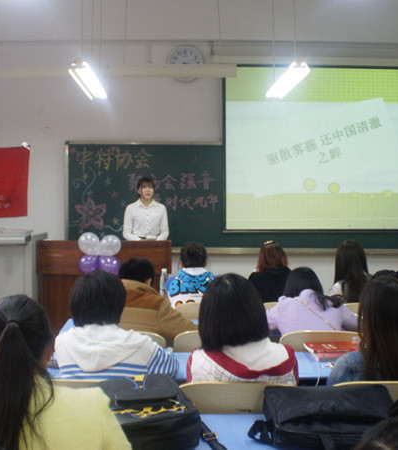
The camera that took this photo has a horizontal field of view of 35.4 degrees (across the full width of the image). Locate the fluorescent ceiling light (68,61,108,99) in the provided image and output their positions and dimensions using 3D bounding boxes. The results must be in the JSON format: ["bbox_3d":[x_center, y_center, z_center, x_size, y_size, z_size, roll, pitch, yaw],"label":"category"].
[{"bbox_3d":[-0.843,-1.113,4.850,0.170,0.090,1.260,0,2,-3],"label":"fluorescent ceiling light"}]

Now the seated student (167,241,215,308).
[{"bbox_3d":[-0.055,0.724,4.680,0.450,1.200,0.700,0,1,-3],"label":"seated student"}]

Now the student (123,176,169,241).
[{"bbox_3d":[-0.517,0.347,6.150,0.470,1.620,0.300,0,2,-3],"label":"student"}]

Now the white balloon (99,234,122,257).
[{"bbox_3d":[-0.744,0.174,5.260,0.185,0.185,0.185,0,1,-3],"label":"white balloon"}]

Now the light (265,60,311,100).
[{"bbox_3d":[0.684,-1.113,4.850,0.170,0.090,1.260,0,2,-3],"label":"light"}]

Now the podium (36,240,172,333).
[{"bbox_3d":[-0.833,0.662,5.660,1.170,1.060,0.650,0,1,-3],"label":"podium"}]

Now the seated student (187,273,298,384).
[{"bbox_3d":[0.159,0.775,2.450,0.440,1.200,0.660,0,2,-3],"label":"seated student"}]

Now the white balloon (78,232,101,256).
[{"bbox_3d":[-0.924,0.163,5.260,0.185,0.195,0.185,0,1,-3],"label":"white balloon"}]

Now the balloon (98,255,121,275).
[{"bbox_3d":[-0.759,0.349,5.350,0.190,0.190,0.190,0,2,-3],"label":"balloon"}]

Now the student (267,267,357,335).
[{"bbox_3d":[0.629,0.781,3.660,0.510,1.110,0.720,0,1,-3],"label":"student"}]

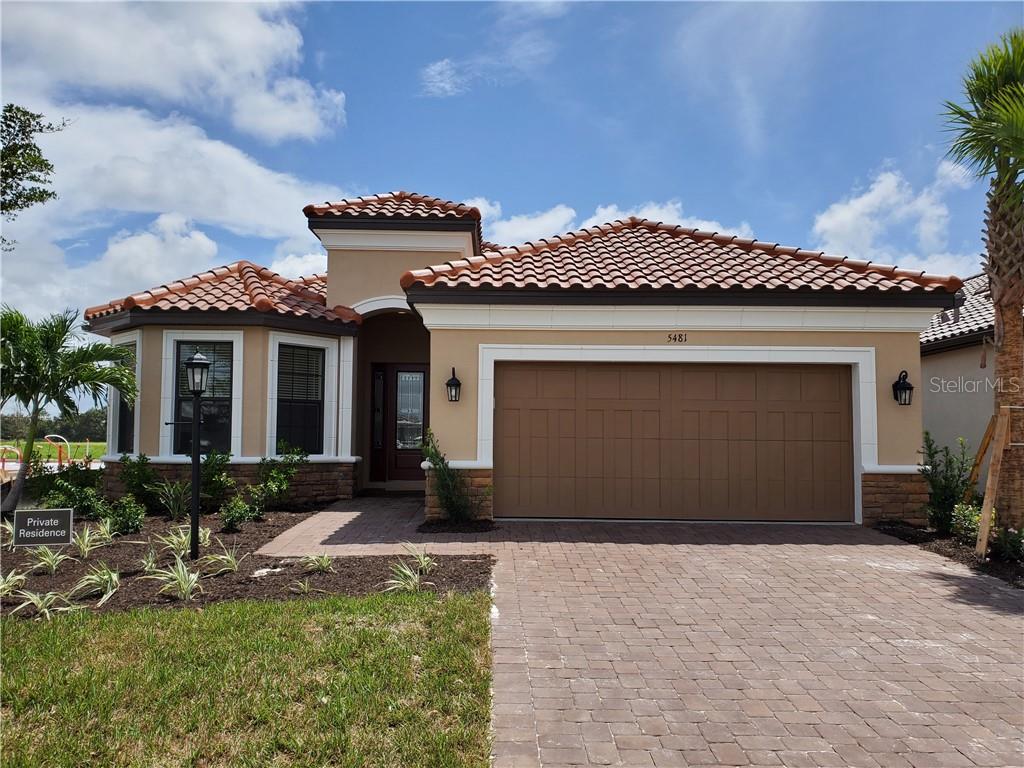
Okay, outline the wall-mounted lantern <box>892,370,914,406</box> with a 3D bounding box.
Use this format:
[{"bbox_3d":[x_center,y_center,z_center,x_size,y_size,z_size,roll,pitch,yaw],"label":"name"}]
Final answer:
[{"bbox_3d":[5.167,0.057,10.164,0.210,0.455,0.260,0,-3,1],"label":"wall-mounted lantern"}]

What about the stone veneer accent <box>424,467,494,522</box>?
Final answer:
[{"bbox_3d":[-0.701,1.466,10.326,0.920,0.690,0.300,0,-4,1],"label":"stone veneer accent"}]

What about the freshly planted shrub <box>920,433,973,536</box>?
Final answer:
[{"bbox_3d":[5.475,1.266,9.691,0.646,1.292,0.660,0,-4,1],"label":"freshly planted shrub"}]

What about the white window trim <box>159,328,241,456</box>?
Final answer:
[{"bbox_3d":[-4.895,0.157,12.181,1.289,1.994,0.100,0,-3,1],"label":"white window trim"}]

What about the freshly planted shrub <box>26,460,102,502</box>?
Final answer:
[{"bbox_3d":[-7.133,1.577,12.258,1.224,0.649,0.850,0,-3,1],"label":"freshly planted shrub"}]

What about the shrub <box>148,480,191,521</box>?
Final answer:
[{"bbox_3d":[-4.674,1.588,10.510,0.647,0.536,0.600,0,-3,1],"label":"shrub"}]

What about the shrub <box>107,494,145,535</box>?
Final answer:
[{"bbox_3d":[-4.731,1.597,9.414,0.460,0.484,0.460,0,-4,1],"label":"shrub"}]

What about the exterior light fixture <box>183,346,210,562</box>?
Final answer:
[{"bbox_3d":[-3.238,0.726,7.868,0.265,2.150,0.265,0,-4,1],"label":"exterior light fixture"}]

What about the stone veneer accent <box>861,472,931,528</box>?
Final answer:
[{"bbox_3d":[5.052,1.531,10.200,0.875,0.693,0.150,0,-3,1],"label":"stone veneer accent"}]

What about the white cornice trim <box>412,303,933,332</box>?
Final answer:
[{"bbox_3d":[2.194,-0.873,10.301,6.996,0.306,0.200,0,-3,1],"label":"white cornice trim"}]

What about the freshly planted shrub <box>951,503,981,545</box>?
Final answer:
[{"bbox_3d":[5.474,1.660,9.223,0.427,0.476,0.460,0,-3,1],"label":"freshly planted shrub"}]

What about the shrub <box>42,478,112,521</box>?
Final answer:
[{"bbox_3d":[-5.965,1.588,10.533,0.941,0.530,0.750,0,-3,1],"label":"shrub"}]

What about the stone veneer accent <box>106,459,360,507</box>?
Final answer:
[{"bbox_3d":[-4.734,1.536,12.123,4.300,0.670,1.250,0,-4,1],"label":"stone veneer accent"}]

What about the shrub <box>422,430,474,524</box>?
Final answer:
[{"bbox_3d":[-0.819,1.206,9.922,0.661,1.195,0.580,0,-4,1],"label":"shrub"}]

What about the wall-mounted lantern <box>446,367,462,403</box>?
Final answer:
[{"bbox_3d":[-0.769,0.012,10.272,0.204,0.460,0.260,0,-3,1],"label":"wall-mounted lantern"}]

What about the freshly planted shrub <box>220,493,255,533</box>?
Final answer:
[{"bbox_3d":[-3.426,1.610,9.564,0.443,0.467,0.450,0,-4,1],"label":"freshly planted shrub"}]

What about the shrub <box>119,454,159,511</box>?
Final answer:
[{"bbox_3d":[-5.490,1.451,11.334,0.624,0.850,0.620,0,-3,1],"label":"shrub"}]

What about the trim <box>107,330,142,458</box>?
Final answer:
[{"bbox_3d":[-6.172,0.169,12.251,1.250,1.920,0.150,-3,-5,44],"label":"trim"}]

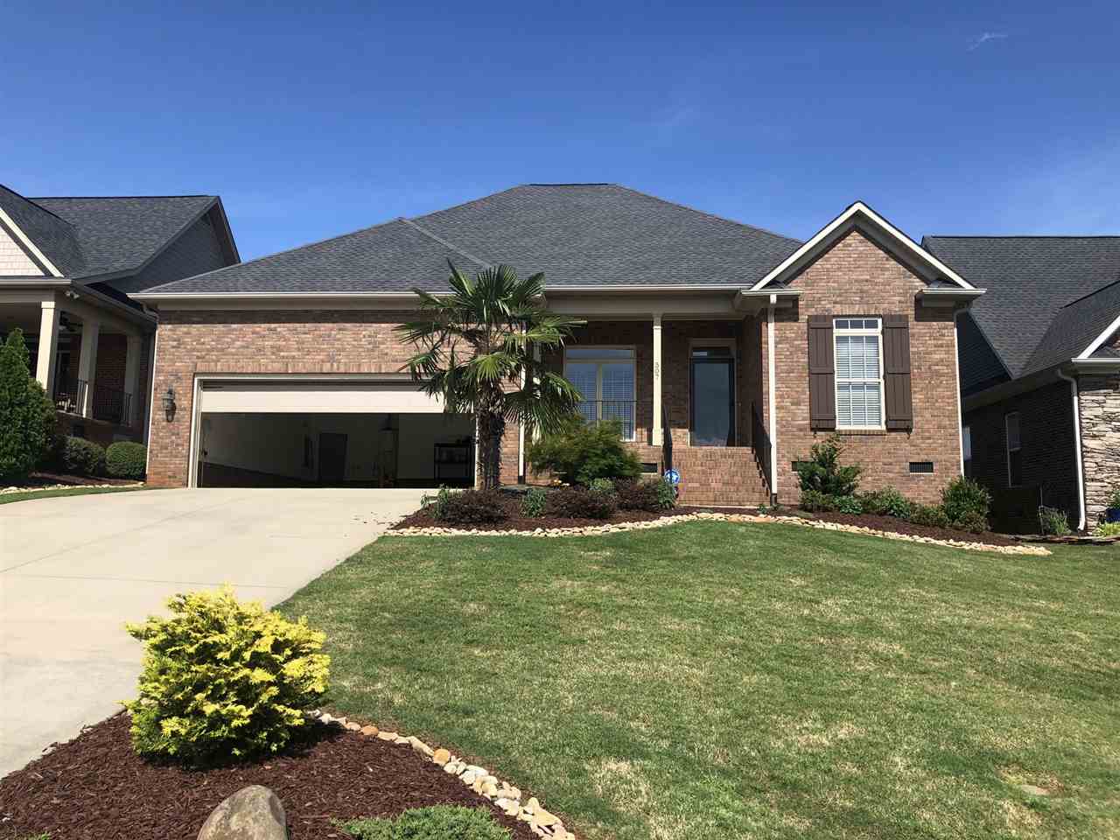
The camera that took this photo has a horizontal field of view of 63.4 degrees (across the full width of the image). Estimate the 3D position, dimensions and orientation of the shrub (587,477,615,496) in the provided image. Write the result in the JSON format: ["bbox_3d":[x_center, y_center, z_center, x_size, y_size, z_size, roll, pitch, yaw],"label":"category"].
[{"bbox_3d":[0.688,1.122,14.988,0.434,0.376,0.434,0,-8,3],"label":"shrub"}]

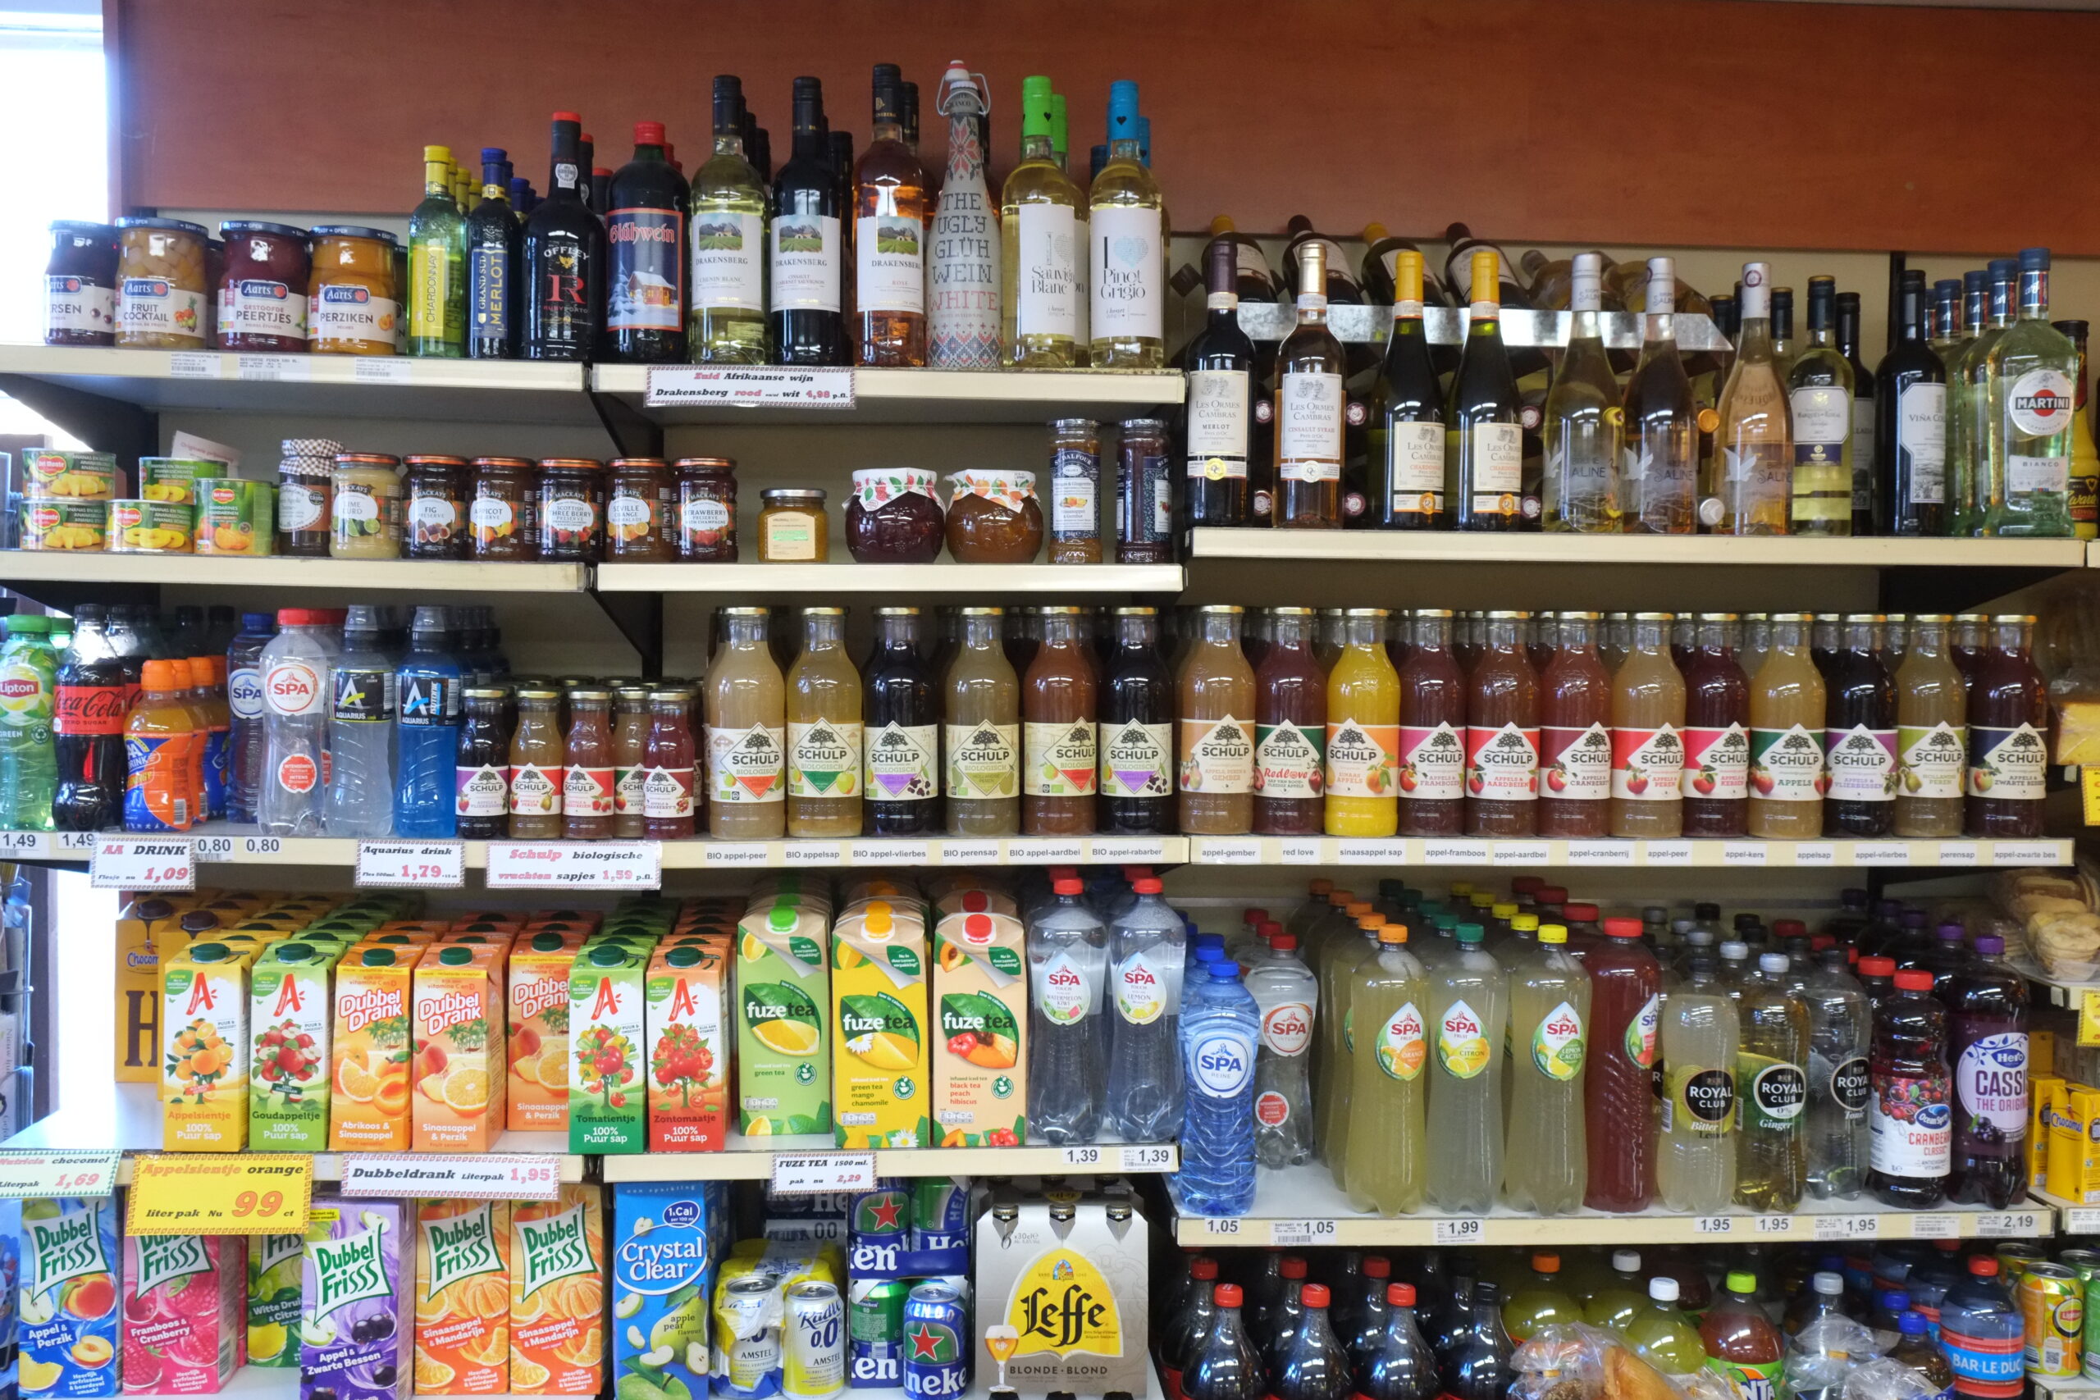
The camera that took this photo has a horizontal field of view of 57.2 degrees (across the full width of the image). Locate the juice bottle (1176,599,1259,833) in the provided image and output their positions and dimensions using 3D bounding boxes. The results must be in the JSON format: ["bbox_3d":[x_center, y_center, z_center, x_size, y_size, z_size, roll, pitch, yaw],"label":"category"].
[{"bbox_3d":[0.185,0.021,2.121,0.081,0.251,0.081,0,3,0],"label":"juice bottle"}]

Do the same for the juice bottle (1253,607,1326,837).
[{"bbox_3d":[0.264,0.022,2.123,0.081,0.249,0.081,1,3,7],"label":"juice bottle"}]

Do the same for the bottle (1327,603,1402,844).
[{"bbox_3d":[0.331,0.025,2.030,0.077,0.237,0.077,2,4,29],"label":"bottle"}]

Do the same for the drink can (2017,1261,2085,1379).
[{"bbox_3d":[1.150,0.712,2.212,0.066,0.115,0.066,1,3,0],"label":"drink can"}]

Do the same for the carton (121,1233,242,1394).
[{"bbox_3d":[-0.924,0.610,2.057,0.096,0.242,0.068,0,3,-3],"label":"carton"}]

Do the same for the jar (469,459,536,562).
[{"bbox_3d":[-0.580,-0.202,2.044,0.068,0.107,0.068,0,3,0],"label":"jar"}]

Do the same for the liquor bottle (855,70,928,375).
[{"bbox_3d":[-0.172,-0.513,2.068,0.075,0.325,0.075,0,4,-3],"label":"liquor bottle"}]

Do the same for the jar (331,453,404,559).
[{"bbox_3d":[-0.714,-0.201,2.013,0.070,0.111,0.070,0,3,-3],"label":"jar"}]

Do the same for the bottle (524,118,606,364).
[{"bbox_3d":[-0.499,-0.472,1.985,0.081,0.263,0.081,-1,3,-14],"label":"bottle"}]

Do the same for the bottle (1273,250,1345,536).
[{"bbox_3d":[0.280,-0.336,2.066,0.072,0.300,0.072,1,3,4],"label":"bottle"}]

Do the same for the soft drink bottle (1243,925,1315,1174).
[{"bbox_3d":[0.262,0.396,2.180,0.080,0.262,0.080,0,3,-1],"label":"soft drink bottle"}]

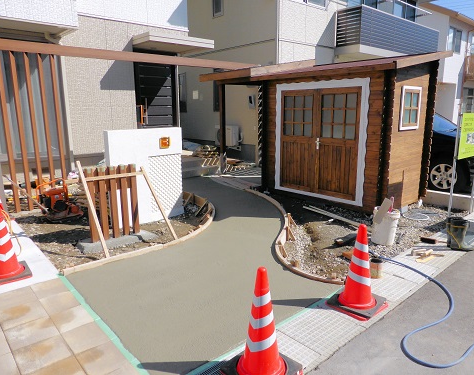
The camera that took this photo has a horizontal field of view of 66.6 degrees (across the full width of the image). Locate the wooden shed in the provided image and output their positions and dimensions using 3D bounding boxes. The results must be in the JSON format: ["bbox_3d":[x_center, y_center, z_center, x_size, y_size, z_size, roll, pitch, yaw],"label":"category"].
[{"bbox_3d":[1.413,-1.349,7.484,2.066,2.619,4.656,-11,16,-40],"label":"wooden shed"}]

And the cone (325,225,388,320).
[{"bbox_3d":[1.025,0.654,3.015,0.376,0.705,0.376,-11,16,-40],"label":"cone"}]

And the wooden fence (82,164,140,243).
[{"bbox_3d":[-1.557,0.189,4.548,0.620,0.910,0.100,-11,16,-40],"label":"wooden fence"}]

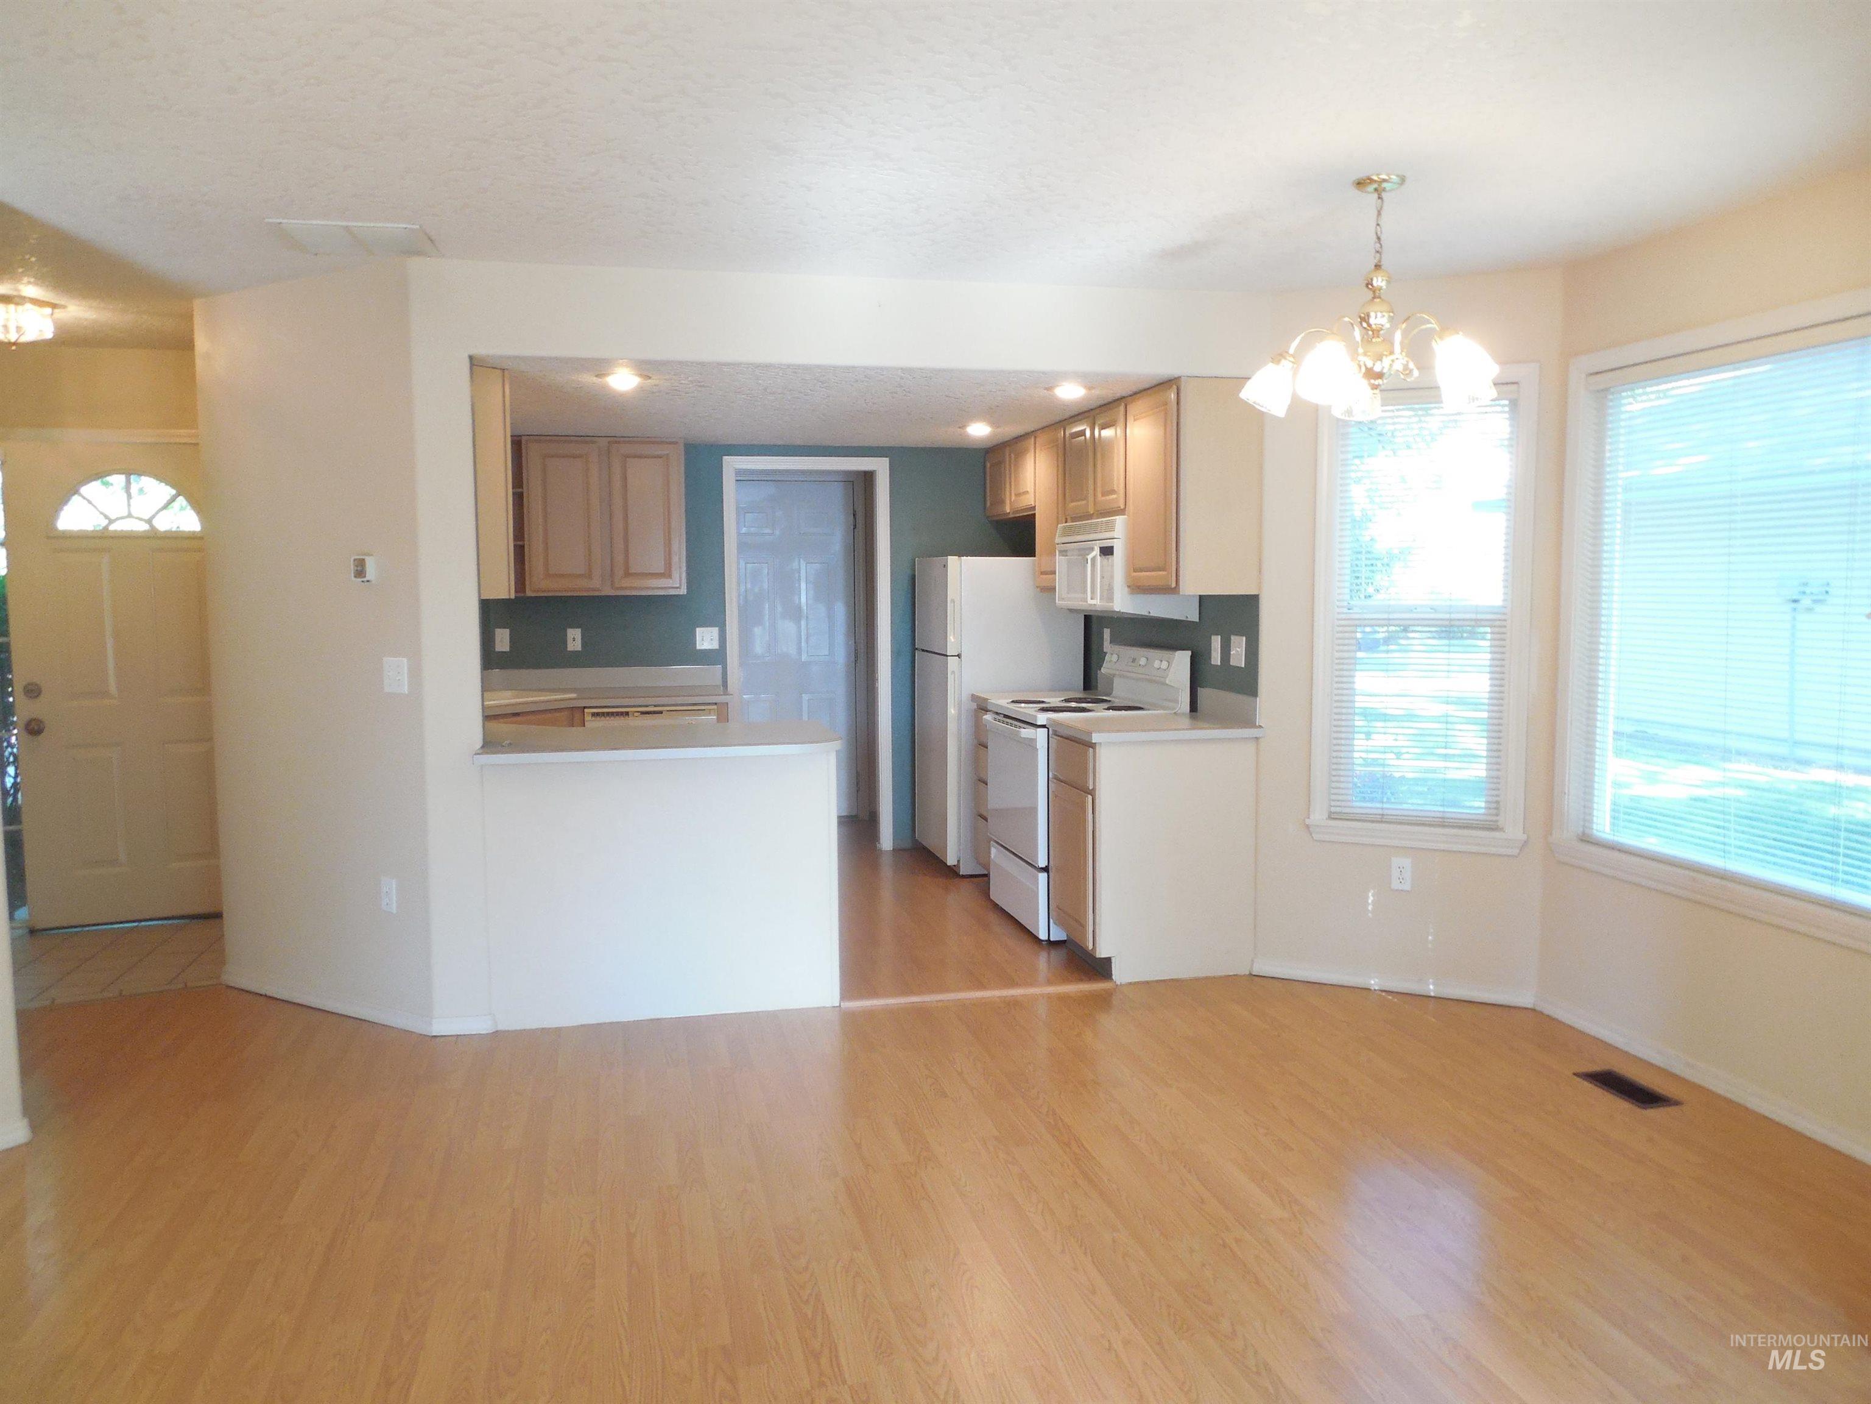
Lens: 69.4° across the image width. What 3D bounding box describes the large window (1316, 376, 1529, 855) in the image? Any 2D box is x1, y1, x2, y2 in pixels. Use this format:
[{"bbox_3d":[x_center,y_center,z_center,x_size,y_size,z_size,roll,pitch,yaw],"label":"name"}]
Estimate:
[{"bbox_3d":[1.652,-0.301,4.616,0.720,1.620,0.090,2,6,24],"label":"large window"}]

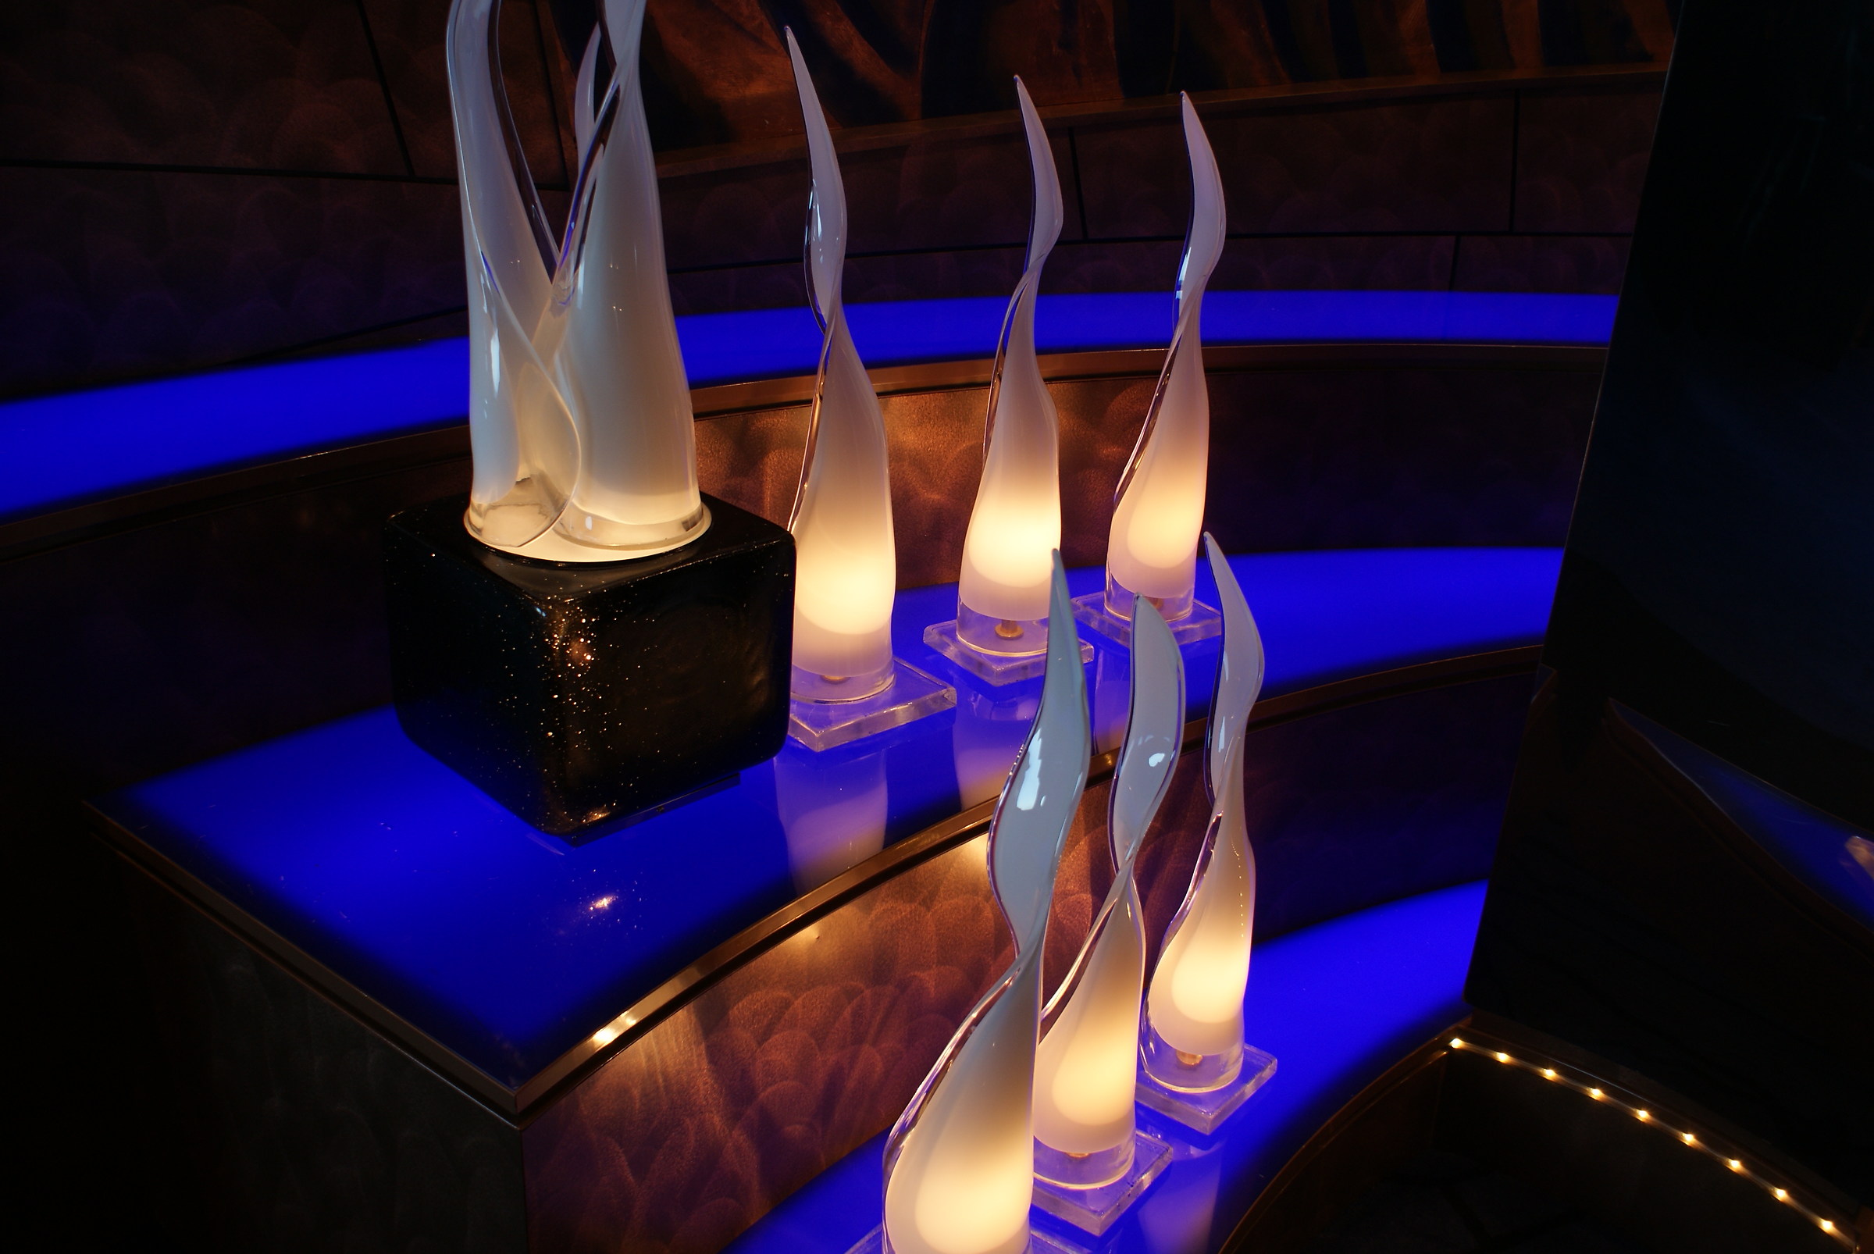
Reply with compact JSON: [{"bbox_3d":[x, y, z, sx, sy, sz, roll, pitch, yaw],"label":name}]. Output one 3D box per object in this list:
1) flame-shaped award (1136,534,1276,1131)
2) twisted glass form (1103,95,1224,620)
[{"bbox_3d":[0.223,0.158,1.386,0.113,0.489,0.113,19,27,36],"label":"flame-shaped award"},{"bbox_3d":[0.210,-0.239,1.570,0.084,0.475,0.086,2,21,0],"label":"twisted glass form"}]

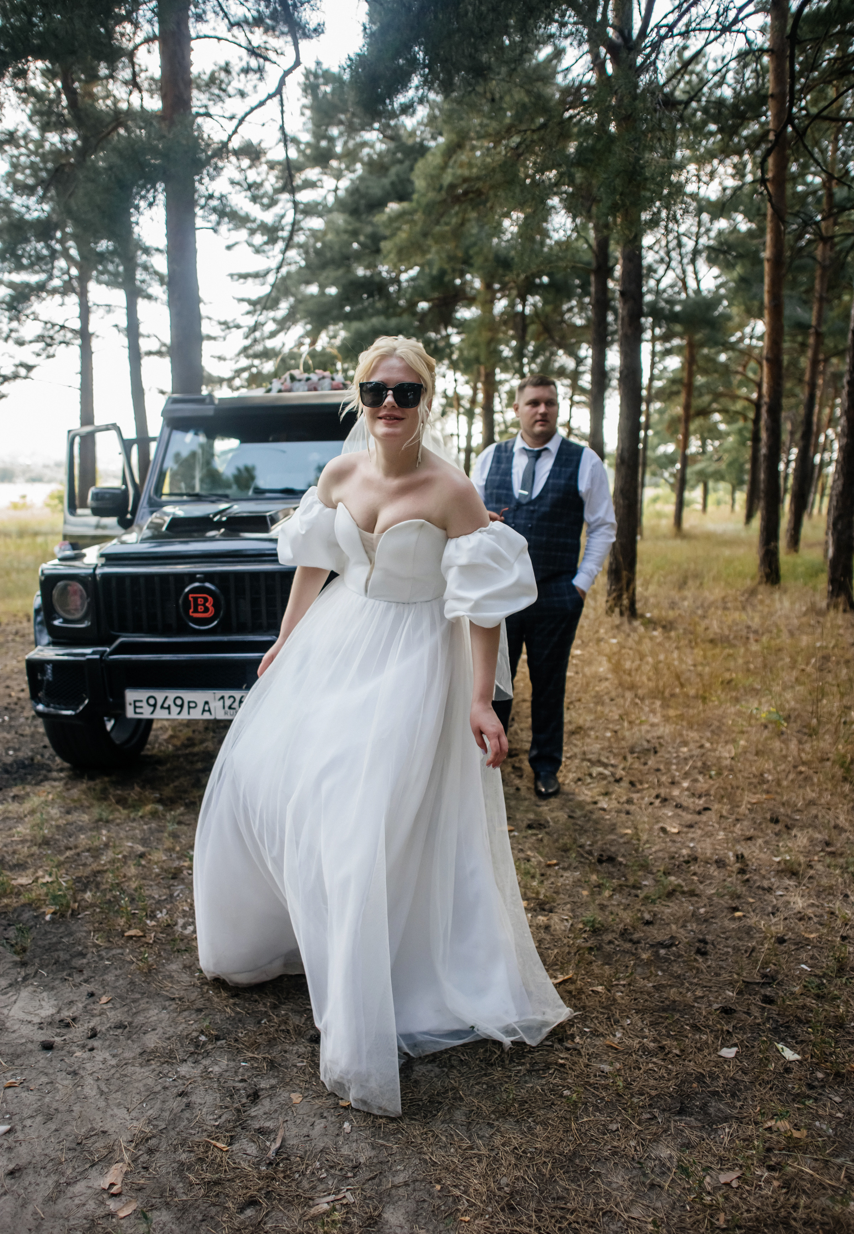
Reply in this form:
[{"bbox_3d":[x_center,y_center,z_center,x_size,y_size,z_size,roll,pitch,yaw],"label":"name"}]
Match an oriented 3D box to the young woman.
[{"bbox_3d":[-0.107,0.188,2.224,0.990,1.730,0.880,3,10,15],"label":"young woman"}]

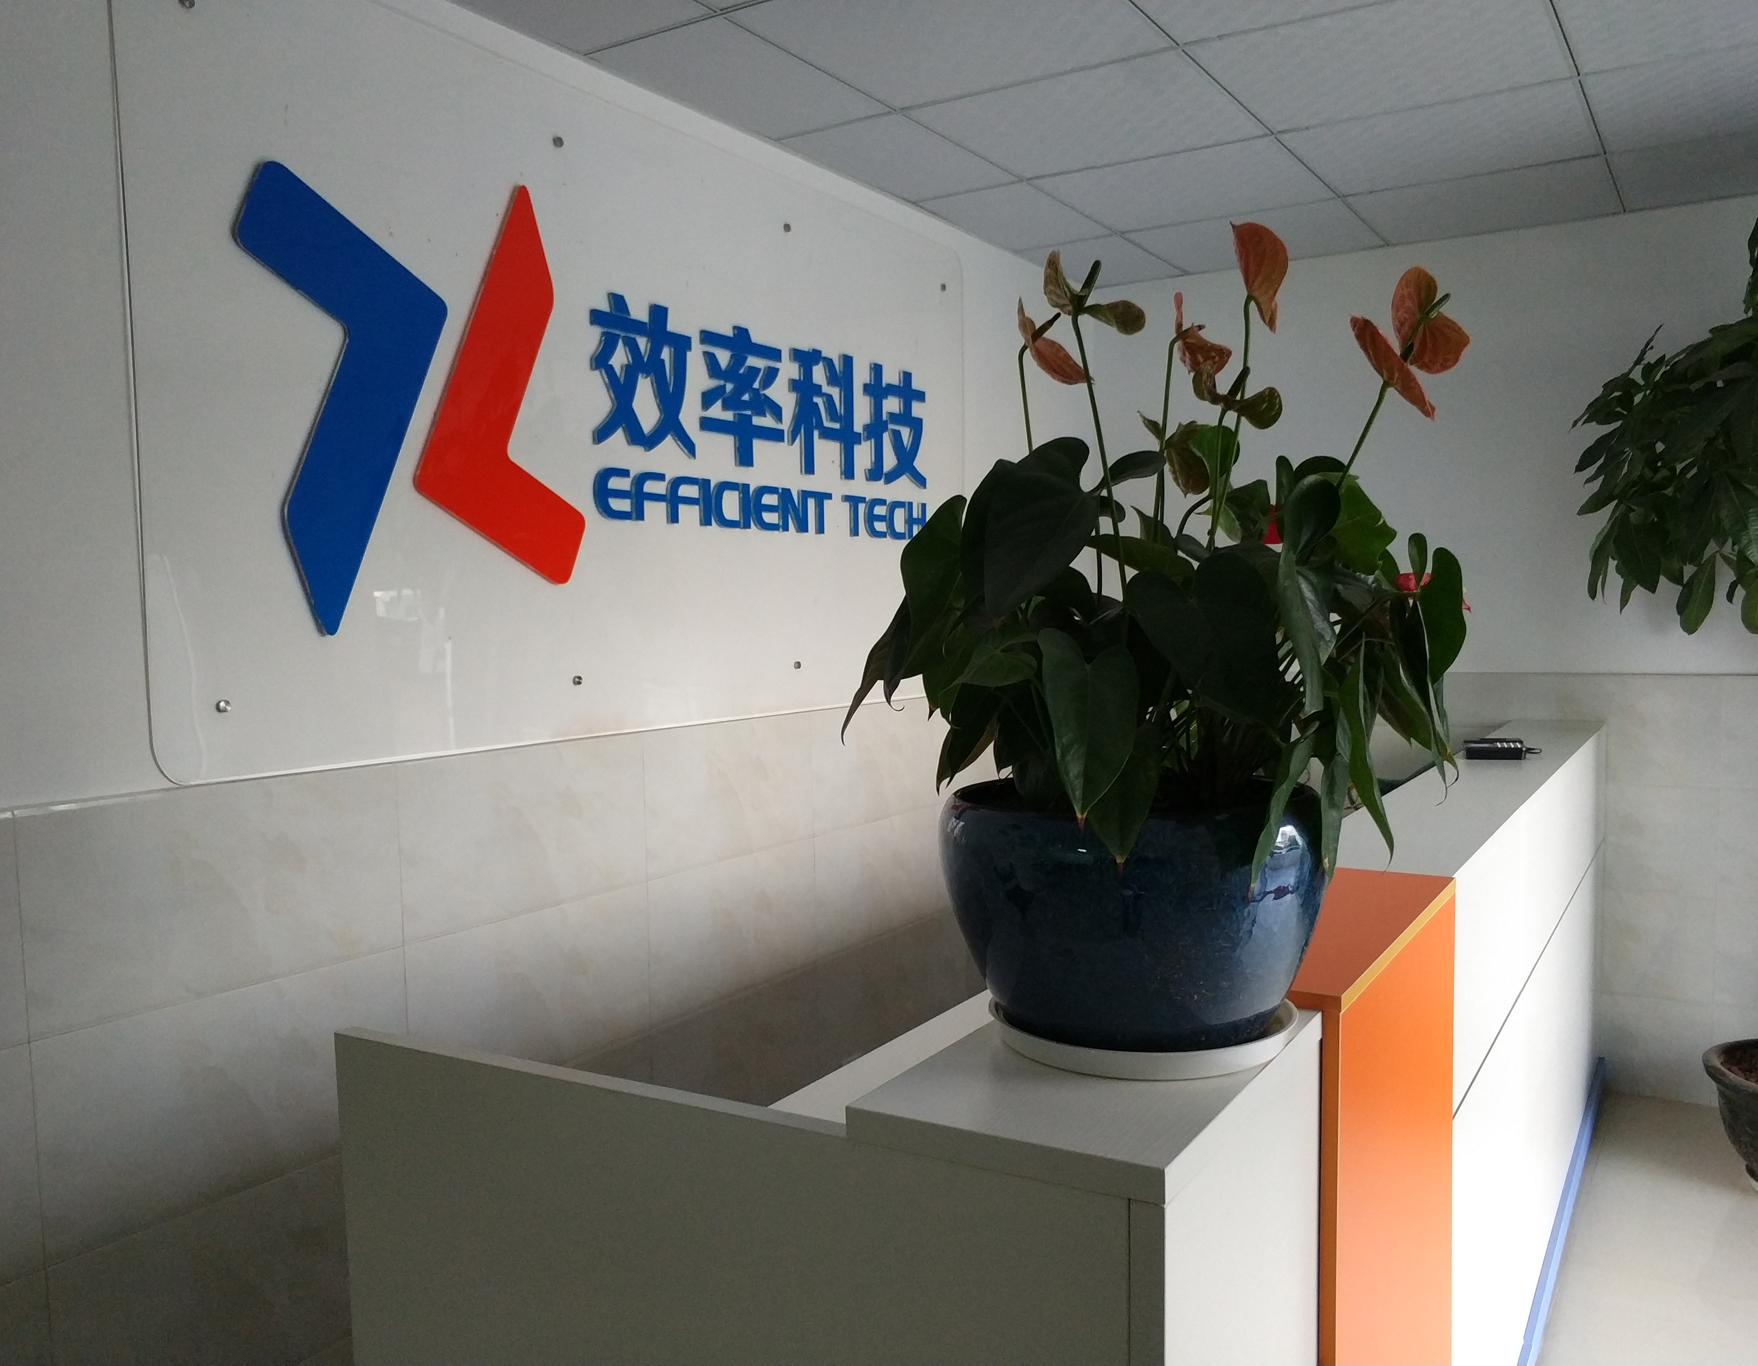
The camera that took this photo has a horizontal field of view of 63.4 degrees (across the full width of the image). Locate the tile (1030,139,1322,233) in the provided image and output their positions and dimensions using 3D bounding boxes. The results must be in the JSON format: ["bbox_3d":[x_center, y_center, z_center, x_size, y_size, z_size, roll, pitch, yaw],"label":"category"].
[{"bbox_3d":[0.778,-1.255,3.602,0.605,0.015,0.605,1,4,32],"label":"tile"}]

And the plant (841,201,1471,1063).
[{"bbox_3d":[0.232,-0.047,1.248,0.530,0.700,0.500,-1,3,0],"label":"plant"}]

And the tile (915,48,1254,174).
[{"bbox_3d":[0.461,-1.221,3.087,0.605,0.015,0.605,1,4,32],"label":"tile"}]

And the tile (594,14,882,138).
[{"bbox_3d":[-0.249,-1.175,2.776,0.307,0.015,0.596,1,4,32],"label":"tile"}]

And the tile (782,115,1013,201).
[{"bbox_3d":[0.065,-1.226,3.331,0.314,0.015,0.605,1,4,32],"label":"tile"}]

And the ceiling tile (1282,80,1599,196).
[{"bbox_3d":[1.287,-1.231,3.236,0.602,0.015,0.596,1,4,32],"label":"ceiling tile"}]

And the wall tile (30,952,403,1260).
[{"bbox_3d":[-0.925,0.588,2.068,0.011,0.294,0.592,1,4,32],"label":"wall tile"}]

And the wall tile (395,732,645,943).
[{"bbox_3d":[-0.624,0.261,2.559,0.012,0.299,0.597,1,4,32],"label":"wall tile"}]

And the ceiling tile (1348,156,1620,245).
[{"bbox_3d":[1.596,-1.265,3.737,0.602,0.015,0.578,1,4,32],"label":"ceiling tile"}]

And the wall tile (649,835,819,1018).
[{"bbox_3d":[-0.307,0.525,3.079,0.012,0.299,0.597,1,4,32],"label":"wall tile"}]

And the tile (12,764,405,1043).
[{"bbox_3d":[-0.931,0.294,2.052,0.011,0.294,0.592,1,4,32],"label":"tile"}]

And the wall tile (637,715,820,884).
[{"bbox_3d":[-0.313,0.228,3.062,0.012,0.299,0.597,1,4,32],"label":"wall tile"}]

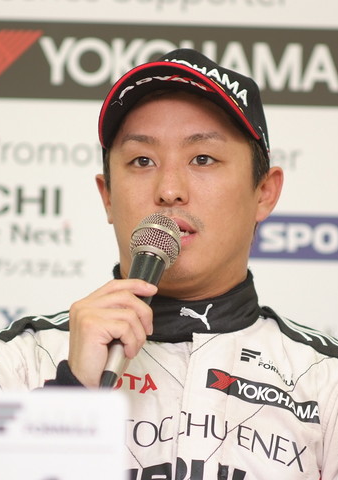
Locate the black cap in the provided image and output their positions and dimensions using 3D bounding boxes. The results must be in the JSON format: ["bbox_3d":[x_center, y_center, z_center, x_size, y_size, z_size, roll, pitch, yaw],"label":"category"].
[{"bbox_3d":[0.015,-0.158,3.344,0.176,0.132,0.262,0,-22,11],"label":"black cap"}]

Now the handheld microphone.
[{"bbox_3d":[-0.034,0.067,3.168,0.052,0.222,0.052,19,-38,0],"label":"handheld microphone"}]

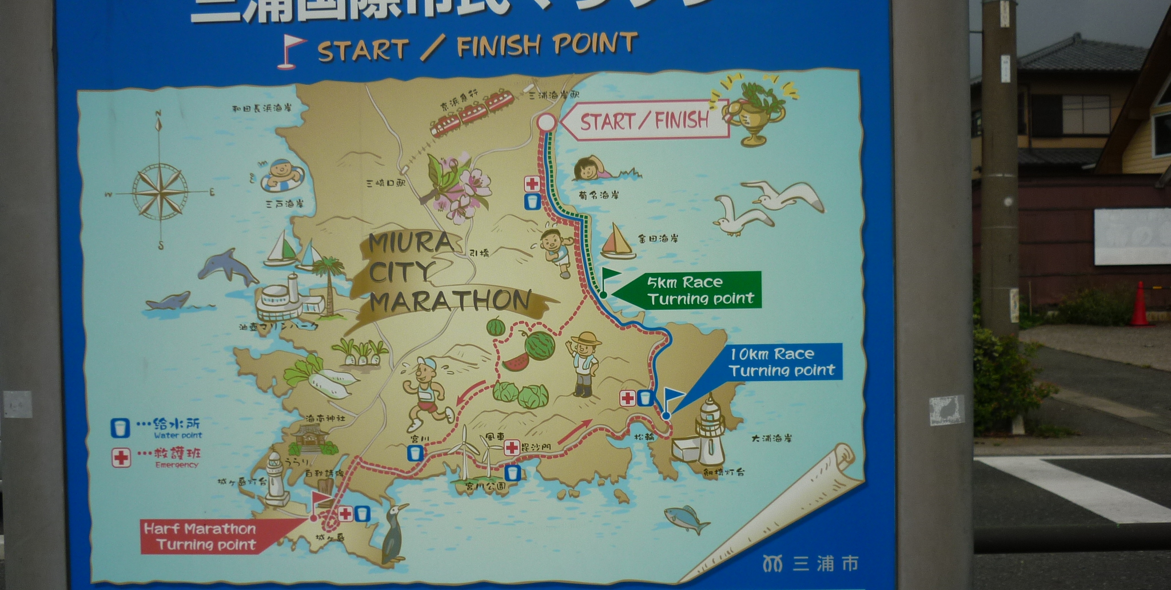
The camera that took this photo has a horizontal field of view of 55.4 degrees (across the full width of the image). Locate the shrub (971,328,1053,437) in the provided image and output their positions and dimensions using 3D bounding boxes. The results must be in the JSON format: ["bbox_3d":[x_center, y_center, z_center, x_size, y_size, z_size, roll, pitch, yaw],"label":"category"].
[{"bbox_3d":[3.680,0.770,10.150,1.080,0.970,0.920,-1,1,0],"label":"shrub"}]

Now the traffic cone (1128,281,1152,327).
[{"bbox_3d":[8.540,0.142,17.150,0.390,0.700,0.390,0,1,18],"label":"traffic cone"}]

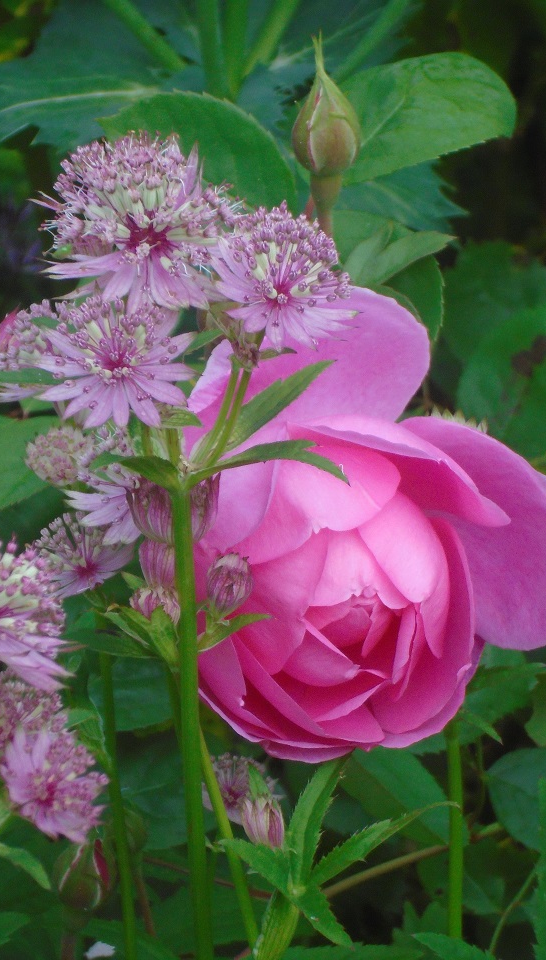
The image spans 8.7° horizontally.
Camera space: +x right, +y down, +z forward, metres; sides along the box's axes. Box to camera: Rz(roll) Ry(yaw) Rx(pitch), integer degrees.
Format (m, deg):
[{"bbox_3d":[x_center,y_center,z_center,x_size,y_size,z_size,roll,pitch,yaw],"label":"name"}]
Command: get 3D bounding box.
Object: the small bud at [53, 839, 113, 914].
[{"bbox_3d":[-0.044,0.092,0.840,0.015,0.016,0.015,0,14,0],"label":"small bud"}]

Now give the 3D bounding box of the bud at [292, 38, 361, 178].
[{"bbox_3d":[0.012,-0.089,0.860,0.017,0.033,0.017,-2,13,0],"label":"bud"}]

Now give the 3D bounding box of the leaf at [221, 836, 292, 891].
[{"bbox_3d":[-0.004,0.082,0.765,0.016,0.010,0.010,2,14,10],"label":"leaf"}]

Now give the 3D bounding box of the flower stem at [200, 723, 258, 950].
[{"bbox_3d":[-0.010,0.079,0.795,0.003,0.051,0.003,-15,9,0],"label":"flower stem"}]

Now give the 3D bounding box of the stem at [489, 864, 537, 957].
[{"bbox_3d":[0.056,0.100,0.840,0.013,0.021,0.006,0,14,0],"label":"stem"}]

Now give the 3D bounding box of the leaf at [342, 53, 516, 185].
[{"bbox_3d":[0.035,-0.082,0.820,0.042,0.028,0.016,0,14,0],"label":"leaf"}]

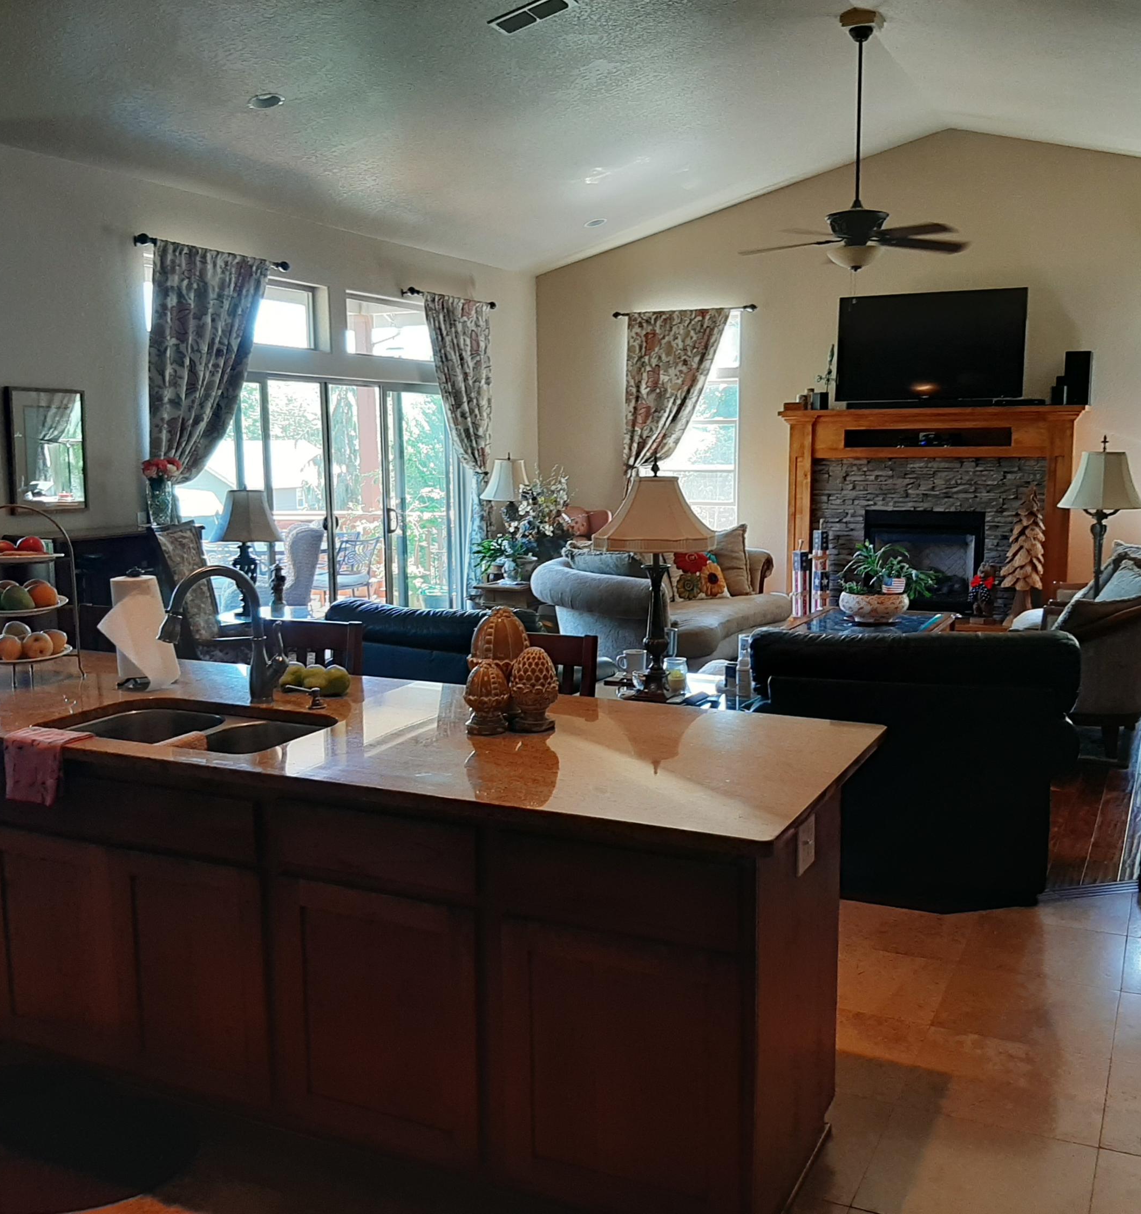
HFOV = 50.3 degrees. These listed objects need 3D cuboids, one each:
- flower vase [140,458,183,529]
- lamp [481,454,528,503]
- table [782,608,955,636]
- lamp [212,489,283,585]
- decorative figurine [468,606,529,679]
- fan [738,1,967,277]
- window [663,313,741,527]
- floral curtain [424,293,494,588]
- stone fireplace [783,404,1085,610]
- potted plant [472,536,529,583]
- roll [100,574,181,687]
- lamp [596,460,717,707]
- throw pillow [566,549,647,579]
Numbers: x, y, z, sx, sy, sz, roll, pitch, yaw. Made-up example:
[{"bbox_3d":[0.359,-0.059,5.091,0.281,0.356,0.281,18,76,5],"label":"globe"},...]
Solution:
[{"bbox_3d":[-2.265,-0.639,6.701,0.231,0.378,0.231,3,8,26],"label":"flower vase"},{"bbox_3d":[-0.467,-0.717,9.257,0.412,0.880,0.412,3,8,26],"label":"lamp"},{"bbox_3d":[1.887,0.340,7.606,0.810,0.460,1.320,3,9,26],"label":"table"},{"bbox_3d":[-1.887,-0.312,6.970,0.420,0.740,0.420,3,9,26],"label":"lamp"},{"bbox_3d":[-0.184,0.139,3.207,0.178,0.278,0.178,0,8,0],"label":"decorative figurine"},{"bbox_3d":[1.619,-2.623,6.861,1.360,1.402,1.360,3,8,26],"label":"fan"},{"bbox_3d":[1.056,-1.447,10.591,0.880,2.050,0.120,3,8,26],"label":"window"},{"bbox_3d":[-0.879,-1.171,9.921,0.150,2.600,1.050,3,9,26],"label":"floral curtain"},{"bbox_3d":[2.804,-0.637,9.559,2.270,1.796,0.400,3,8,26],"label":"stone fireplace"},{"bbox_3d":[-0.520,-0.350,9.085,0.425,0.350,0.425,0,8,0],"label":"potted plant"},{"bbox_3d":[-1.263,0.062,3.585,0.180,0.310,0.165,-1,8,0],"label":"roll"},{"bbox_3d":[0.328,-0.106,4.748,0.480,0.913,0.480,0,8,0],"label":"lamp"},{"bbox_3d":[0.218,-0.177,7.900,0.520,0.460,0.200,3,21,26],"label":"throw pillow"}]

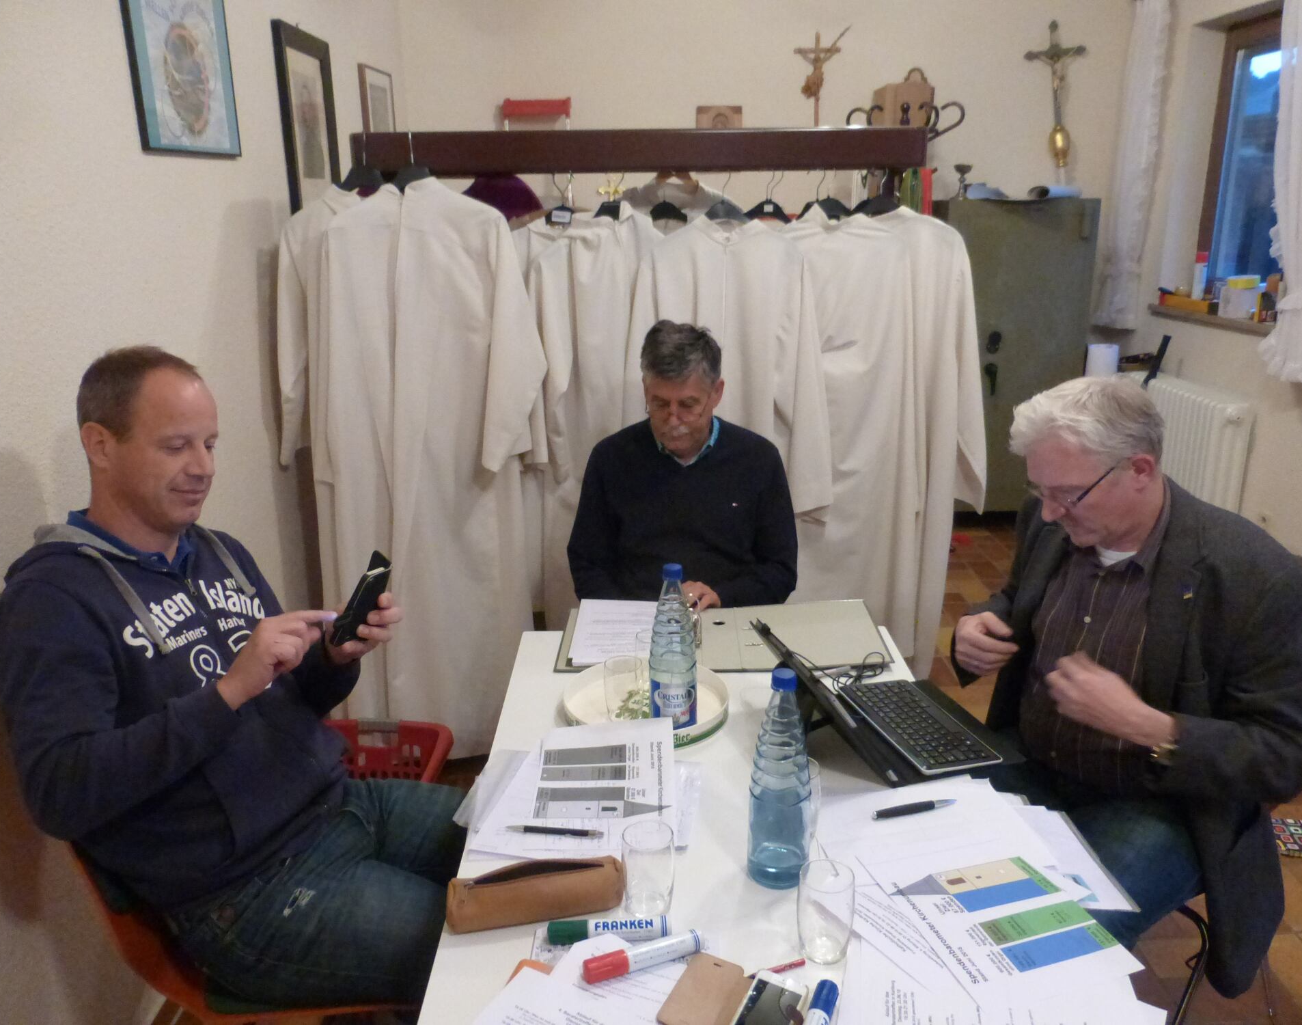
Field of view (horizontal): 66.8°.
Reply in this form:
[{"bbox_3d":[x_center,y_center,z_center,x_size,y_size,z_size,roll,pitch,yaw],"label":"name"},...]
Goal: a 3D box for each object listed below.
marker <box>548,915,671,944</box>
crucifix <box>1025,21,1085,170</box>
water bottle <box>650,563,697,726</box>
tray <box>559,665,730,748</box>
[{"bbox_3d":[-0.049,0.505,1.195,0.146,0.026,0.026,-2,17,-3],"label":"marker"},{"bbox_3d":[2.010,-2.075,4.894,0.300,0.690,0.080,-8,17,2],"label":"crucifix"},{"bbox_3d":[0.037,0.224,1.634,0.081,0.286,0.081,-1,17,0],"label":"water bottle"},{"bbox_3d":[-0.007,0.332,1.727,0.287,0.036,0.287,-1,17,0],"label":"tray"}]

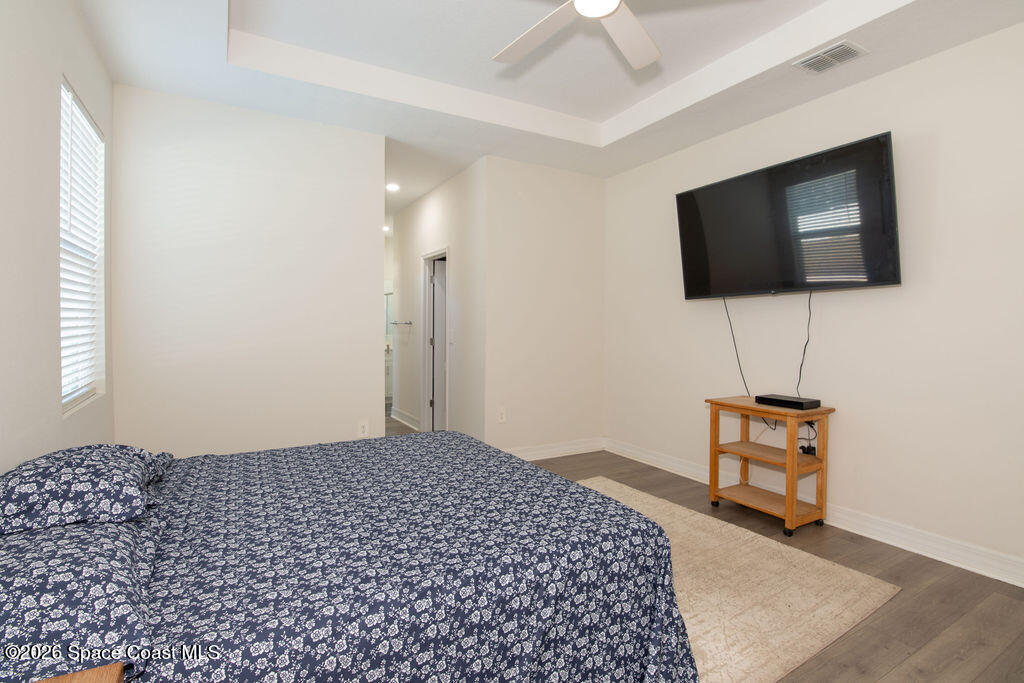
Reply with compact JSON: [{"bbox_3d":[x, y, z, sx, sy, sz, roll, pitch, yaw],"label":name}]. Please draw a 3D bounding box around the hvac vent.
[{"bbox_3d":[1.785,-1.578,2.714,0.234,0.025,0.280,-1,2,-30],"label":"hvac vent"}]

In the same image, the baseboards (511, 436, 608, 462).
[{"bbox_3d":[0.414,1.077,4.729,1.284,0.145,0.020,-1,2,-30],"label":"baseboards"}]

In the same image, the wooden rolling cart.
[{"bbox_3d":[1.736,0.815,3.305,0.404,0.773,0.669,-1,2,-29],"label":"wooden rolling cart"}]

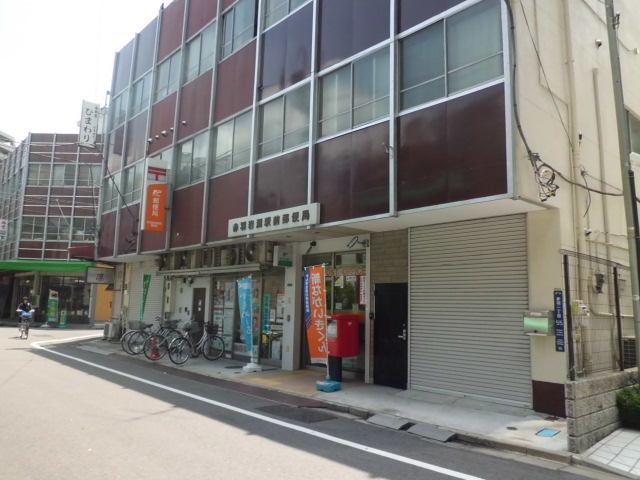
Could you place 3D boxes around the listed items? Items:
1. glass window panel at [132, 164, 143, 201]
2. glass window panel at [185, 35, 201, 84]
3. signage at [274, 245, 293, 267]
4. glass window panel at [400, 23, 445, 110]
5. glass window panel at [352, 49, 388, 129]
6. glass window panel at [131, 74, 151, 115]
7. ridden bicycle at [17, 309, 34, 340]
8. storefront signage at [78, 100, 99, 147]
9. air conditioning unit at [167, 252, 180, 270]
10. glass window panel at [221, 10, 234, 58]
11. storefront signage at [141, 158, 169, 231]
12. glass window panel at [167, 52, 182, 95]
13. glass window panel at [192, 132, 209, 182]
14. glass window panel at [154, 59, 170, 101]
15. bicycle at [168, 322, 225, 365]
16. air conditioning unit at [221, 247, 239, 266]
[{"bbox_3d":[-6.348,-2.004,16.801,0.060,1.260,0.920,9,-11,-43],"label":"glass window panel"},{"bbox_3d":[-3.749,-5.334,14.189,0.080,1.316,0.869,10,-12,-43],"label":"glass window panel"},{"bbox_3d":[-0.881,0.411,11.519,0.430,0.480,0.170,9,-11,-43],"label":"signage"},{"bbox_3d":[1.679,-2.880,7.961,0.080,1.341,0.931,10,-12,-43],"label":"glass window panel"},{"bbox_3d":[0.921,-2.778,8.748,0.080,1.341,0.895,10,-12,-43],"label":"glass window panel"},{"bbox_3d":[-6.122,-5.040,16.659,0.080,1.291,1.634,10,-12,-43],"label":"glass window panel"},{"bbox_3d":[-10.905,3.103,17.800,0.580,1.080,1.720,8,-11,-34],"label":"ridden bicycle"},{"bbox_3d":[-9.055,-4.503,18.894,0.600,1.800,0.160,9,-11,-43],"label":"storefront signage"},{"bbox_3d":[-4.772,0.699,15.706,0.280,0.580,0.800,9,-11,-42],"label":"air conditioning unit"},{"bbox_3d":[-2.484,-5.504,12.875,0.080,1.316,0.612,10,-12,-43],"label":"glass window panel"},{"bbox_3d":[-4.894,-1.306,14.291,0.620,2.150,0.230,9,-11,-43],"label":"storefront signage"},{"bbox_3d":[-4.736,-5.524,15.788,0.060,1.393,0.960,9,-11,-42],"label":"glass window panel"},{"bbox_3d":[-3.386,-2.376,13.776,0.060,1.430,0.960,9,-11,-42],"label":"glass window panel"},{"bbox_3d":[-5.077,-5.156,15.569,0.080,1.316,0.840,10,-12,-43],"label":"glass window panel"},{"bbox_3d":[-3.160,2.659,12.496,0.560,1.040,1.760,-3,-10,33],"label":"bicycle"},{"bbox_3d":[-2.309,0.533,12.941,0.300,0.560,0.800,9,-11,-43],"label":"air conditioning unit"}]

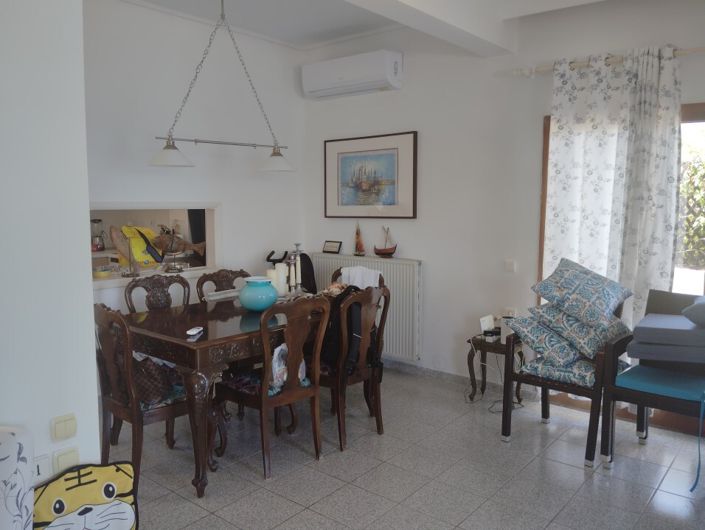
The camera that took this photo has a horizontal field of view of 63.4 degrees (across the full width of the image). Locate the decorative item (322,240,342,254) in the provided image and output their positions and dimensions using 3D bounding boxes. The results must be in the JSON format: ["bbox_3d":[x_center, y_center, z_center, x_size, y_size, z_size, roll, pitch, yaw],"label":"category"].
[{"bbox_3d":[-0.179,-0.169,5.717,0.210,0.125,0.020,5,-14,39],"label":"decorative item"}]

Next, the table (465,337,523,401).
[{"bbox_3d":[1.081,0.824,4.342,0.360,0.470,0.310,5,8,39],"label":"table"}]

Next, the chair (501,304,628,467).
[{"bbox_3d":[1.378,0.694,3.652,0.590,0.890,0.580,6,9,44],"label":"chair"}]

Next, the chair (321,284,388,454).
[{"bbox_3d":[-0.098,0.621,3.780,0.560,1.010,0.520,5,8,41],"label":"chair"}]

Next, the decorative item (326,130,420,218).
[{"bbox_3d":[0.144,-0.830,5.447,1.090,0.780,0.035,5,7,39],"label":"decorative item"}]

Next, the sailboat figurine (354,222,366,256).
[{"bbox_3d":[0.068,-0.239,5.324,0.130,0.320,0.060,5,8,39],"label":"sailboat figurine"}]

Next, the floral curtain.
[{"bbox_3d":[1.740,-0.208,3.943,0.820,2.410,0.120,5,8,39],"label":"floral curtain"}]

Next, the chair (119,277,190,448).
[{"bbox_3d":[-1.201,0.593,3.939,0.550,1.010,0.500,6,9,42],"label":"chair"}]

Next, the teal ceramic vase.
[{"bbox_3d":[-0.652,0.198,3.960,0.275,0.210,0.275,0,6,0],"label":"teal ceramic vase"}]

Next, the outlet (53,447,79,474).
[{"bbox_3d":[-0.944,0.647,1.880,0.012,0.081,0.081,5,7,39],"label":"outlet"}]

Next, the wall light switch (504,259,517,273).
[{"bbox_3d":[1.242,0.005,4.496,0.085,0.100,0.020,5,8,39],"label":"wall light switch"}]

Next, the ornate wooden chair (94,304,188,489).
[{"bbox_3d":[-1.119,0.673,3.186,0.520,1.010,0.560,5,7,39],"label":"ornate wooden chair"}]

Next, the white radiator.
[{"bbox_3d":[0.098,0.368,5.520,1.280,0.900,0.110,5,7,39],"label":"white radiator"}]

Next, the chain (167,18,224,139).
[{"bbox_3d":[-0.932,-1.135,3.432,0.030,0.770,0.410,5,8,39],"label":"chain"}]

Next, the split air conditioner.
[{"bbox_3d":[-0.021,-1.758,5.365,1.030,0.320,0.230,5,7,39],"label":"split air conditioner"}]

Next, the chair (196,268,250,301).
[{"bbox_3d":[-0.801,0.555,4.282,0.550,1.010,0.500,6,9,44],"label":"chair"}]

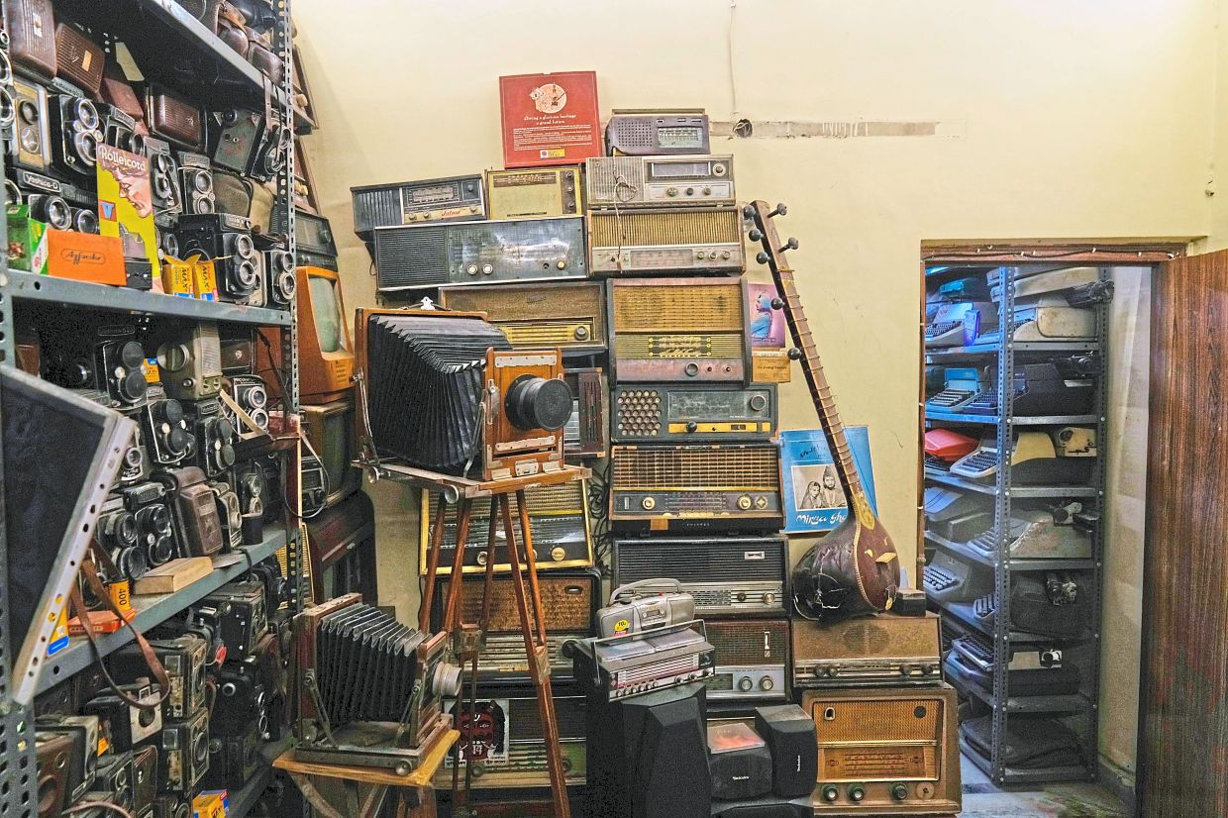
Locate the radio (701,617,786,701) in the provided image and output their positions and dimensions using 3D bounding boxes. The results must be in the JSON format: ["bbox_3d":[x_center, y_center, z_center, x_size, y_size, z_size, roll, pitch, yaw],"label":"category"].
[{"bbox_3d":[0.279,0.734,2.504,0.459,0.250,0.210,0,3,-2],"label":"radio"}]

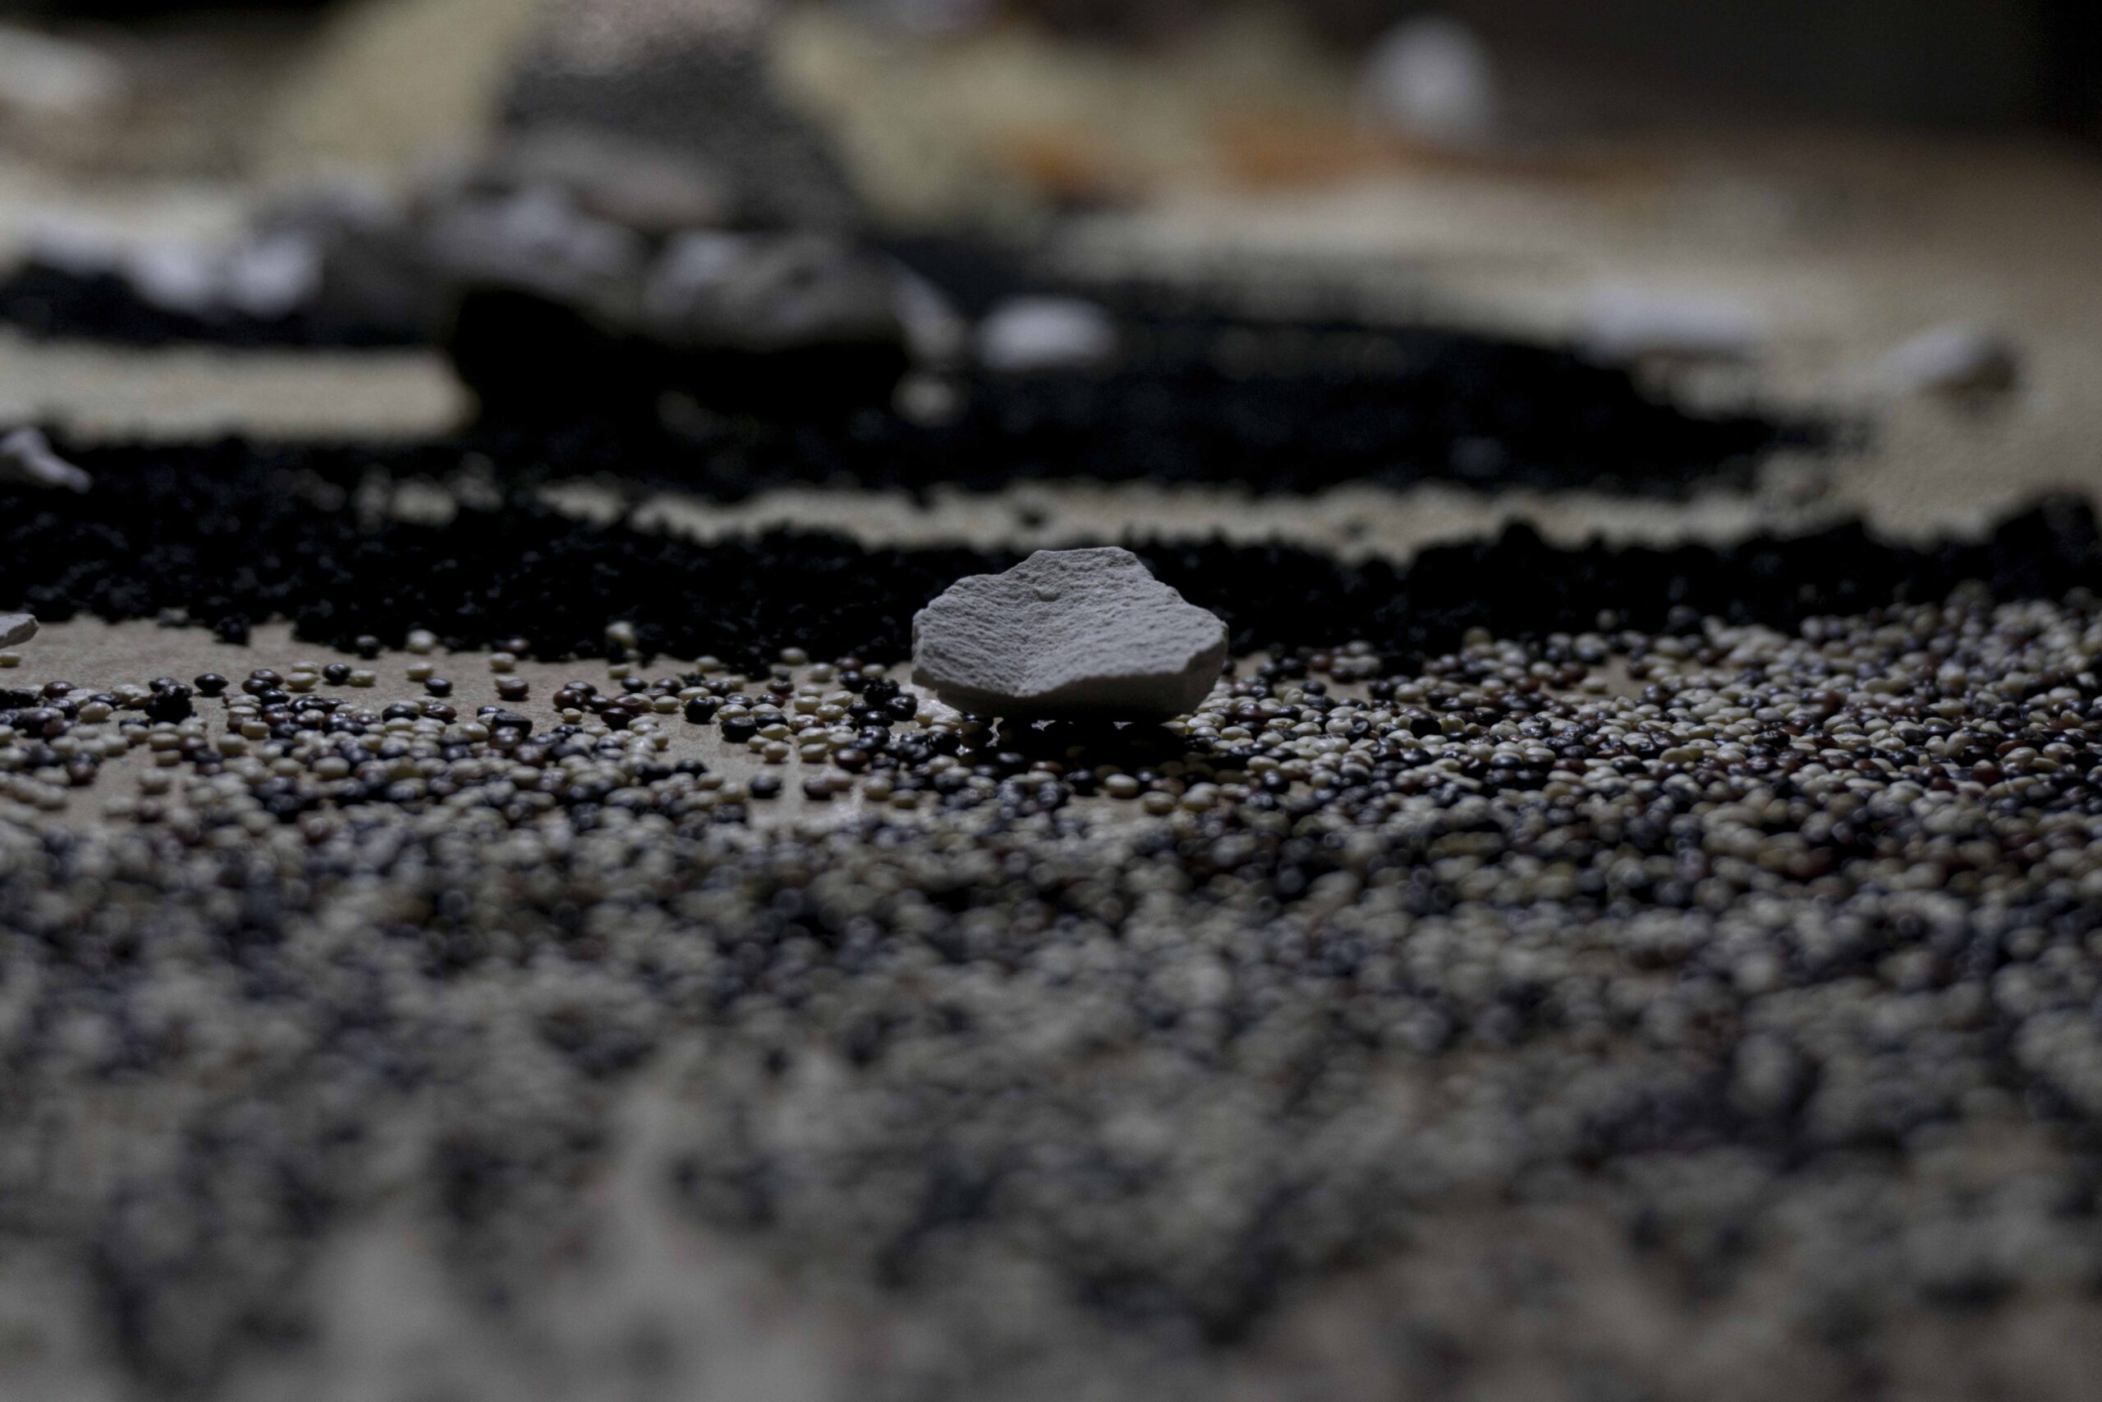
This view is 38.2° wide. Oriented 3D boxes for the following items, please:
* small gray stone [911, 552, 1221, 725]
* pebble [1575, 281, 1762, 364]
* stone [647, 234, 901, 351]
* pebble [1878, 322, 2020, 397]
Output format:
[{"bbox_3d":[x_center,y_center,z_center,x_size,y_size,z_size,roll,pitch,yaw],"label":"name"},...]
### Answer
[{"bbox_3d":[0.001,-0.005,0.210,0.021,0.011,0.015,0,15,0],"label":"small gray stone"},{"bbox_3d":[0.077,-0.047,0.375,0.022,0.009,0.017,0,15,0],"label":"pebble"},{"bbox_3d":[-0.034,-0.050,0.372,0.031,0.015,0.024,0,15,0],"label":"stone"},{"bbox_3d":[0.103,-0.039,0.349,0.017,0.008,0.013,0,15,0],"label":"pebble"}]

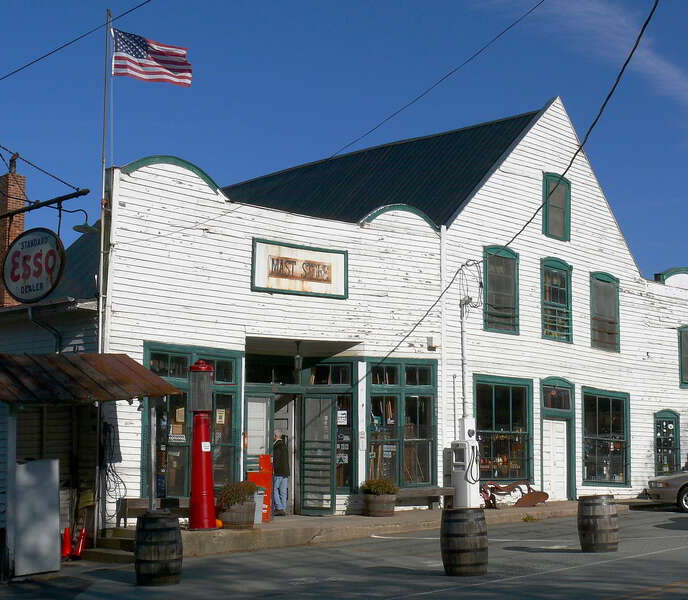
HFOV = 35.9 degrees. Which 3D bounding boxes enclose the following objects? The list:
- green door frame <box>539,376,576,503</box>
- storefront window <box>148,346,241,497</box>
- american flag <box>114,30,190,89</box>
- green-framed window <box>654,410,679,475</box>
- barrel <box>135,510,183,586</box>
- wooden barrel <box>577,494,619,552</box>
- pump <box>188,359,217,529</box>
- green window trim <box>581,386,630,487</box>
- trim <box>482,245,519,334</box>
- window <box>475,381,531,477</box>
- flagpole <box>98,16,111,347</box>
[{"bbox_3d":[5.370,3.461,26.625,1.388,3.075,0.200,6,-9,-40],"label":"green door frame"},{"bbox_3d":[-2.719,2.205,19.396,2.220,2.700,0.200,7,-10,-41],"label":"storefront window"},{"bbox_3d":[-3.428,-4.332,19.032,1.432,1.025,0.350,1,-8,-3],"label":"american flag"},{"bbox_3d":[9.051,4.041,29.760,1.236,1.942,0.150,6,-9,-40],"label":"green-framed window"},{"bbox_3d":[-2.504,3.376,14.454,0.650,0.920,0.650,1,-7,-10],"label":"barrel"},{"bbox_3d":[4.160,3.658,17.452,0.650,0.890,0.650,-1,-7,13],"label":"wooden barrel"},{"bbox_3d":[-2.317,2.362,17.535,0.460,2.750,0.460,1,-8,0],"label":"pump"},{"bbox_3d":[6.950,3.645,27.983,2.150,2.500,0.200,7,-10,-41],"label":"green window trim"},{"bbox_3d":[3.831,-0.254,25.680,1.309,2.108,0.130,6,-9,-40],"label":"trim"},{"bbox_3d":[3.828,3.093,25.325,2.104,2.499,0.150,6,-9,-40],"label":"window"},{"bbox_3d":[-4.404,-0.544,19.380,0.100,9.910,0.100,6,-9,-41],"label":"flagpole"}]

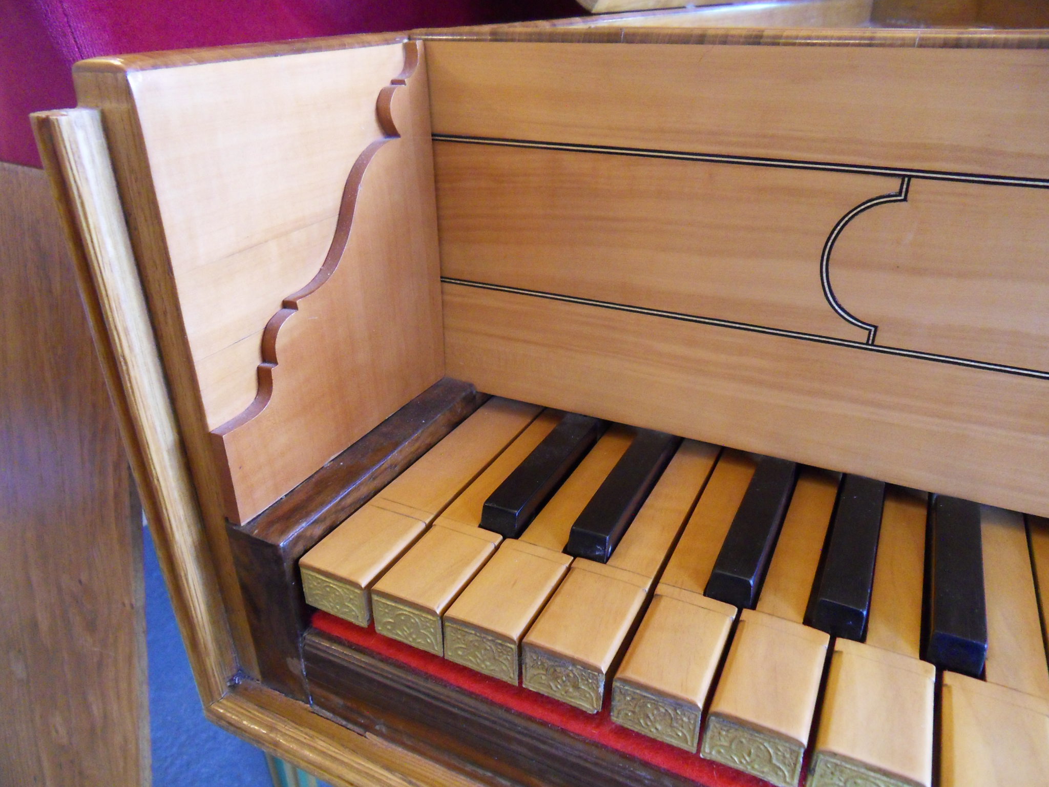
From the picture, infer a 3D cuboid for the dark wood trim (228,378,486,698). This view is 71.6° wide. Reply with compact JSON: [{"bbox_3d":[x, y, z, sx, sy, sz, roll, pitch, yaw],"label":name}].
[{"bbox_3d":[-0.052,0.045,0.265,0.020,0.063,0.113,12,29,23],"label":"dark wood trim"}]

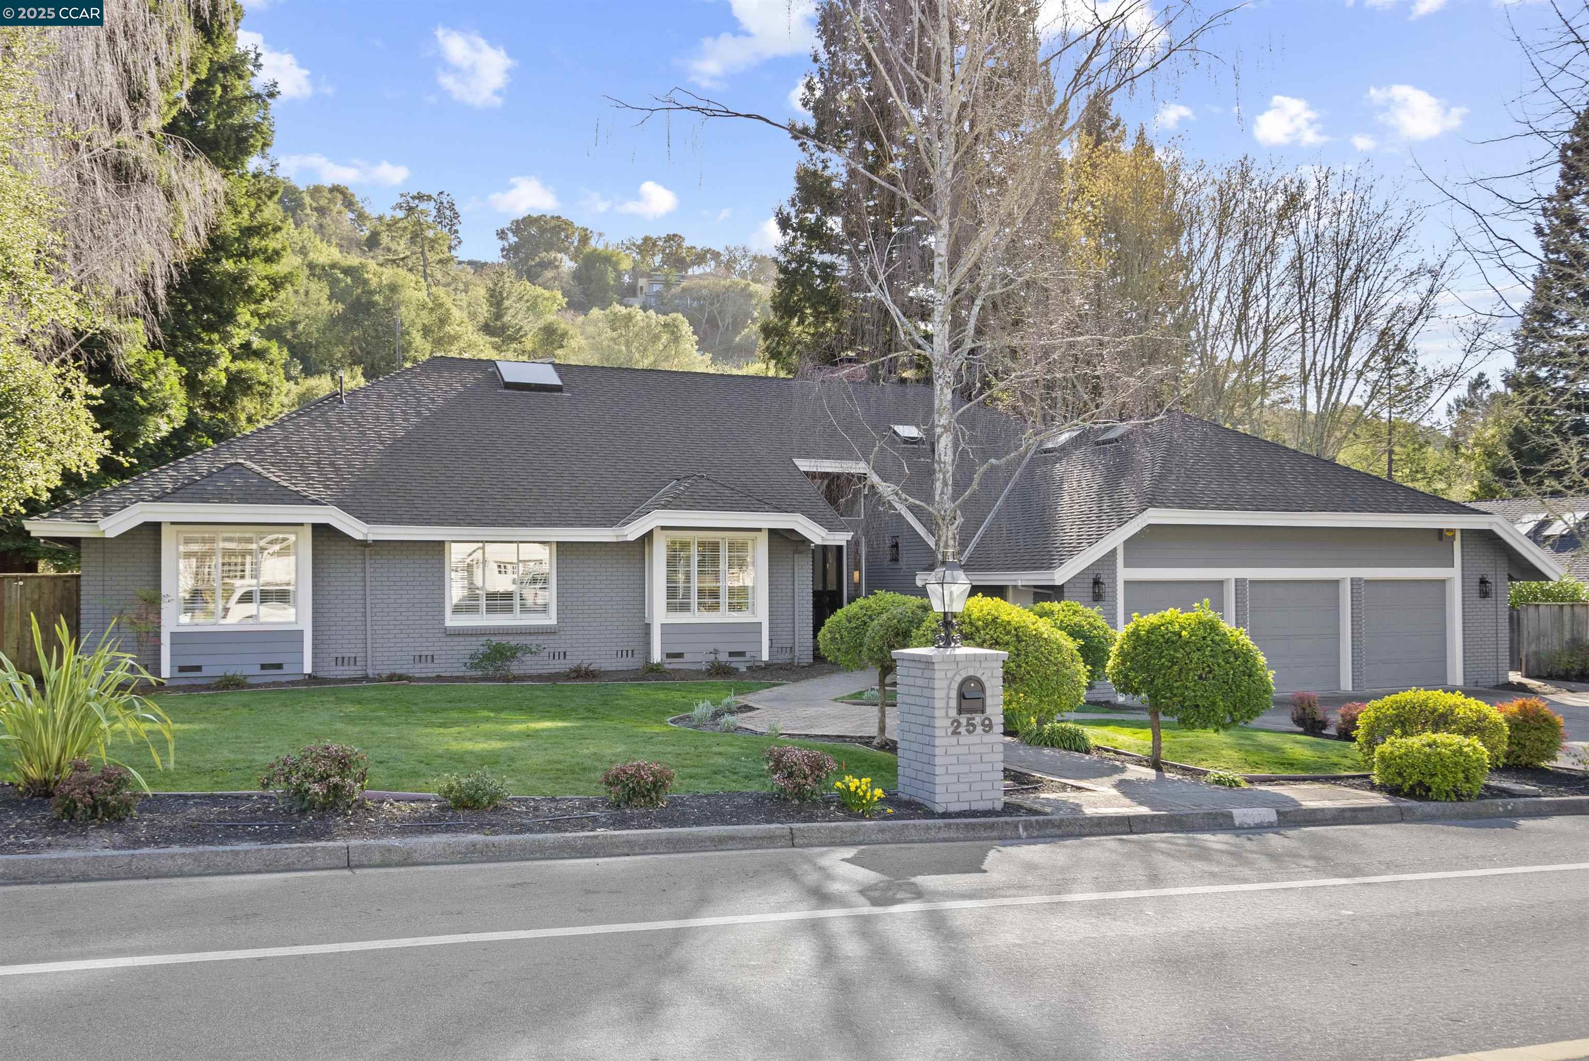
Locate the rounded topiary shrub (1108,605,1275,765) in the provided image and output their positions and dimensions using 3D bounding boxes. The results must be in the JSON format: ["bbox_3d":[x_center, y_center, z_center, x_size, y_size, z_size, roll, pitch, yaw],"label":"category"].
[{"bbox_3d":[4.241,1.638,13.738,1.811,1.758,1.811,-1,-2,17],"label":"rounded topiary shrub"}]

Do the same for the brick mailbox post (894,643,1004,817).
[{"bbox_3d":[1.286,1.617,10.601,0.706,1.296,0.706,1,-2,-23],"label":"brick mailbox post"}]

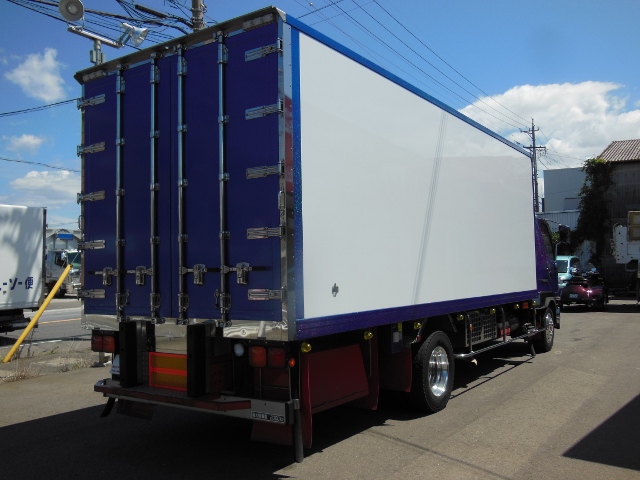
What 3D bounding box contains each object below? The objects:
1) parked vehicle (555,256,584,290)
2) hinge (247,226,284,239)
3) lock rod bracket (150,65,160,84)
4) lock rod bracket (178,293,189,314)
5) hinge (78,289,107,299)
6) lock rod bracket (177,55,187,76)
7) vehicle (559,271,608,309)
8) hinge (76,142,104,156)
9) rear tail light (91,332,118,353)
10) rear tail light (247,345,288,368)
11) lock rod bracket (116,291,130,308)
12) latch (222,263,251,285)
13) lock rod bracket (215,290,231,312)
[{"bbox_3d":[9.100,1.450,23.800,1.500,1.620,3.450,-3,-3,31],"label":"parked vehicle"},{"bbox_3d":[-0.407,-0.054,4.695,0.350,0.090,0.055,-3,-4,34],"label":"hinge"},{"bbox_3d":[-1.399,-1.406,5.340,0.080,0.150,0.055,-3,-4,33],"label":"lock rod bracket"},{"bbox_3d":[-1.082,0.502,4.984,0.085,0.170,0.060,-3,-4,33],"label":"lock rod bracket"},{"bbox_3d":[-2.039,0.477,5.605,0.340,0.090,0.060,-3,-4,33],"label":"hinge"},{"bbox_3d":[-1.154,-1.462,5.274,0.075,0.155,0.050,-3,-4,34],"label":"lock rod bracket"},{"bbox_3d":[10.351,1.898,24.600,1.650,1.300,3.800,-3,-3,27],"label":"vehicle"},{"bbox_3d":[-2.077,-0.817,5.684,0.340,0.095,0.060,-3,-4,33],"label":"hinge"},{"bbox_3d":[-1.970,0.947,5.755,0.335,0.148,0.080,-3,-4,33],"label":"rear tail light"},{"bbox_3d":[-0.384,0.868,4.656,0.335,0.155,0.080,-3,-4,33],"label":"rear tail light"},{"bbox_3d":[-1.759,0.530,5.599,0.120,0.155,0.060,-3,-4,34],"label":"lock rod bracket"},{"bbox_3d":[-0.616,0.251,4.689,0.250,0.160,0.080,-3,-4,33],"label":"latch"},{"bbox_3d":[-0.739,0.465,4.765,0.110,0.170,0.060,-3,-4,33],"label":"lock rod bracket"}]

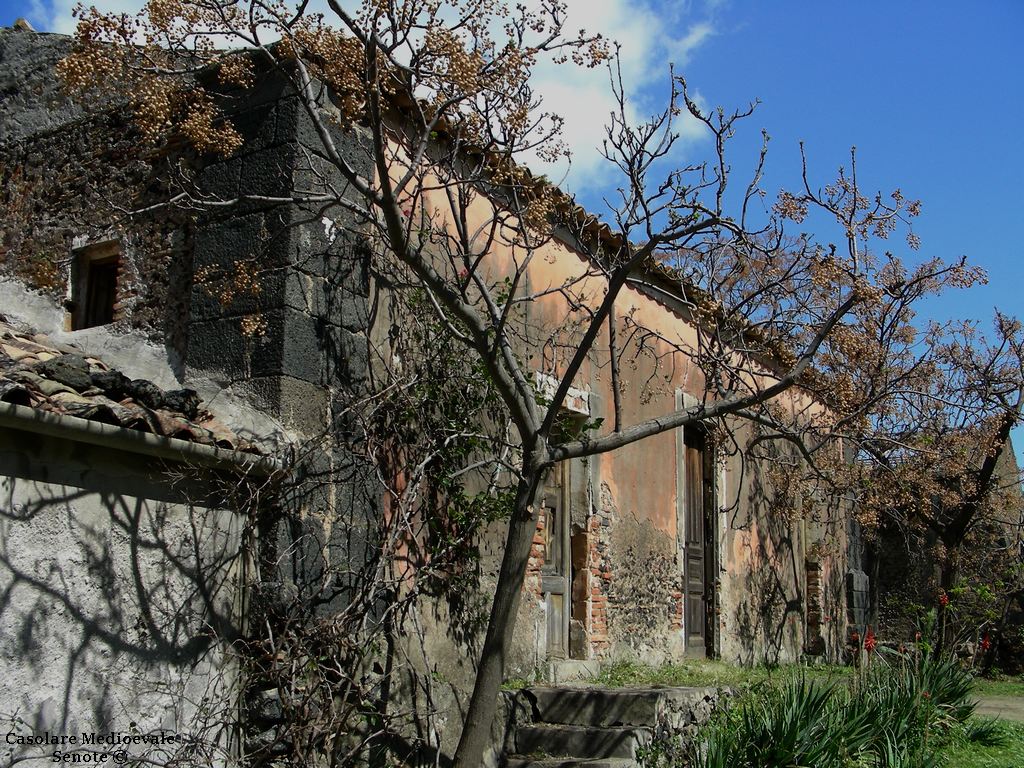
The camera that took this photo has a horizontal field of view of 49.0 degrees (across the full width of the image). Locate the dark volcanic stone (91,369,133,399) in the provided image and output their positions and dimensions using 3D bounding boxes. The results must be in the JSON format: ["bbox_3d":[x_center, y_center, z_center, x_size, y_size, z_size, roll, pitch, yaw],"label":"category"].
[{"bbox_3d":[-2.329,-0.003,6.520,0.210,0.160,0.250,-7,-15,31],"label":"dark volcanic stone"}]

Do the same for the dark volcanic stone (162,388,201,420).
[{"bbox_3d":[-2.041,0.126,6.920,0.210,0.170,0.240,-7,-15,31],"label":"dark volcanic stone"}]

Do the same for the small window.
[{"bbox_3d":[-3.034,-0.703,8.357,0.490,0.650,0.160,-7,-15,31],"label":"small window"}]

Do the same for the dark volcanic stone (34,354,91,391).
[{"bbox_3d":[-2.495,-0.064,6.240,0.260,0.180,0.320,-7,-15,31],"label":"dark volcanic stone"}]

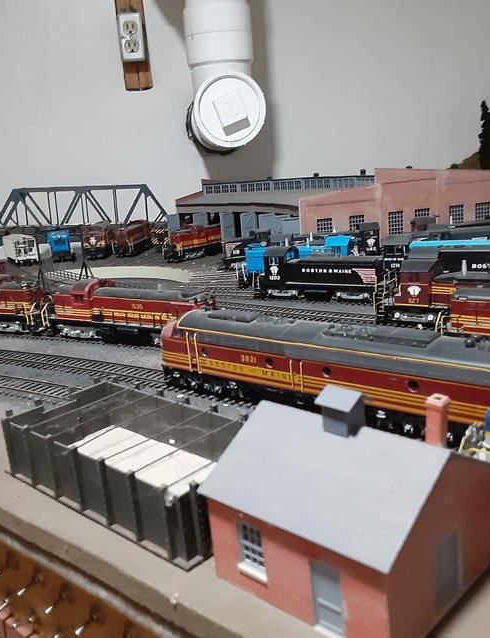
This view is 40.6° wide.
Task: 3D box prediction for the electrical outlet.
[{"bbox_3d":[-0.256,-0.632,1.490,0.055,0.103,0.028,-6,13,-4],"label":"electrical outlet"}]

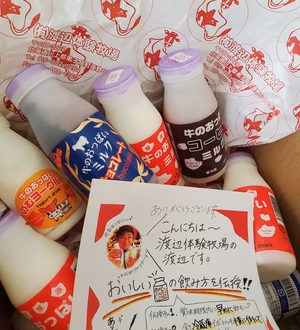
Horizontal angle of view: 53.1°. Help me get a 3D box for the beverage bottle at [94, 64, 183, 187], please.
[{"bbox_3d":[-0.011,-0.026,0.296,0.056,0.134,0.056,-2,41,25],"label":"beverage bottle"}]

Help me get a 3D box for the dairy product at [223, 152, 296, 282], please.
[{"bbox_3d":[0.107,0.049,0.319,0.056,0.056,0.134,22,45,-25],"label":"dairy product"}]

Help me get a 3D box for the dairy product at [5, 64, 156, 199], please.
[{"bbox_3d":[-0.056,-0.018,0.248,0.056,0.056,0.134,-42,100,-13],"label":"dairy product"}]

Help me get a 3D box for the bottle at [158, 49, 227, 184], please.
[{"bbox_3d":[0.044,-0.046,0.312,0.056,0.134,0.056,-13,37,10],"label":"bottle"}]

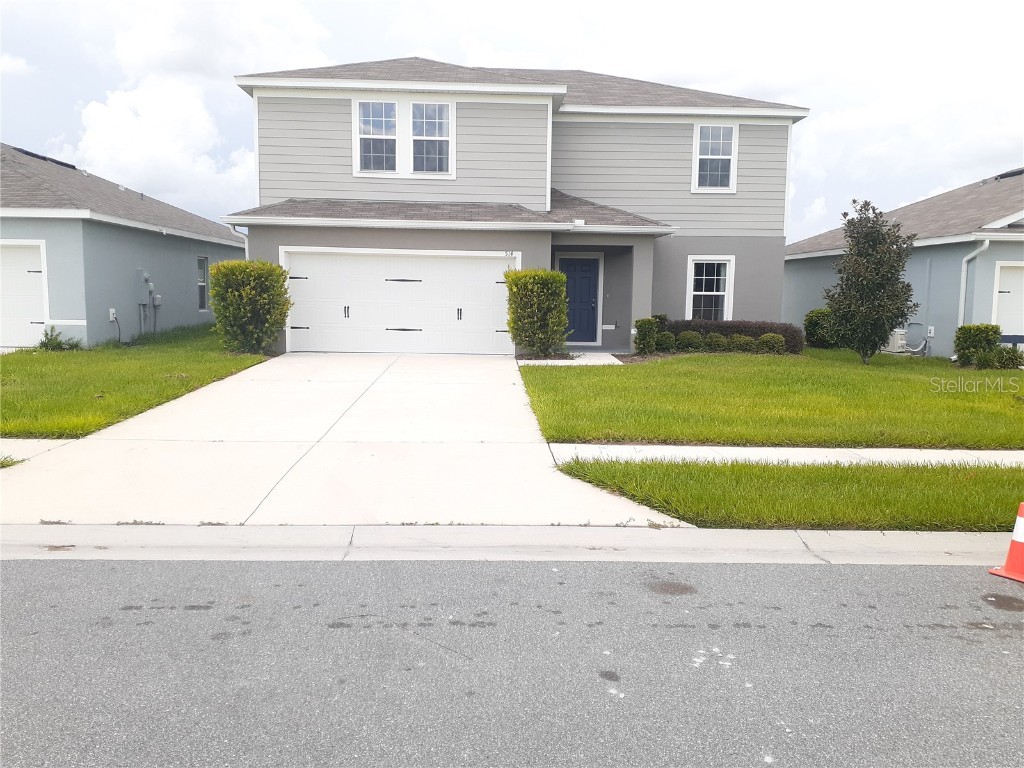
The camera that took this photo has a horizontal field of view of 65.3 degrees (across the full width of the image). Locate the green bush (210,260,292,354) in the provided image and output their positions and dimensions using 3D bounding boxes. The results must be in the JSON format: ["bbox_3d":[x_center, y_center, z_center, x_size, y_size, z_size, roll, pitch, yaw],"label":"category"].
[{"bbox_3d":[-5.267,-1.557,16.209,1.576,1.830,1.497,1,7,-1],"label":"green bush"}]

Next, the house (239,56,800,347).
[{"bbox_3d":[0.396,-5.137,22.442,12.980,7.780,12.340,1,7,-1],"label":"house"}]

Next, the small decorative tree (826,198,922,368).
[{"bbox_3d":[7.282,-2.037,16.300,1.687,3.198,1.687,1,7,-1],"label":"small decorative tree"}]

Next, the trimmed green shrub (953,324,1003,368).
[{"bbox_3d":[9.569,-0.796,16.448,0.875,0.826,0.875,1,7,-1],"label":"trimmed green shrub"}]

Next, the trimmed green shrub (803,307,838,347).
[{"bbox_3d":[8.205,-1.468,21.071,0.919,1.025,0.919,1,7,-1],"label":"trimmed green shrub"}]

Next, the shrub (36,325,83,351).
[{"bbox_3d":[-9.136,-0.941,16.139,0.844,0.500,0.633,1,7,-1],"label":"shrub"}]

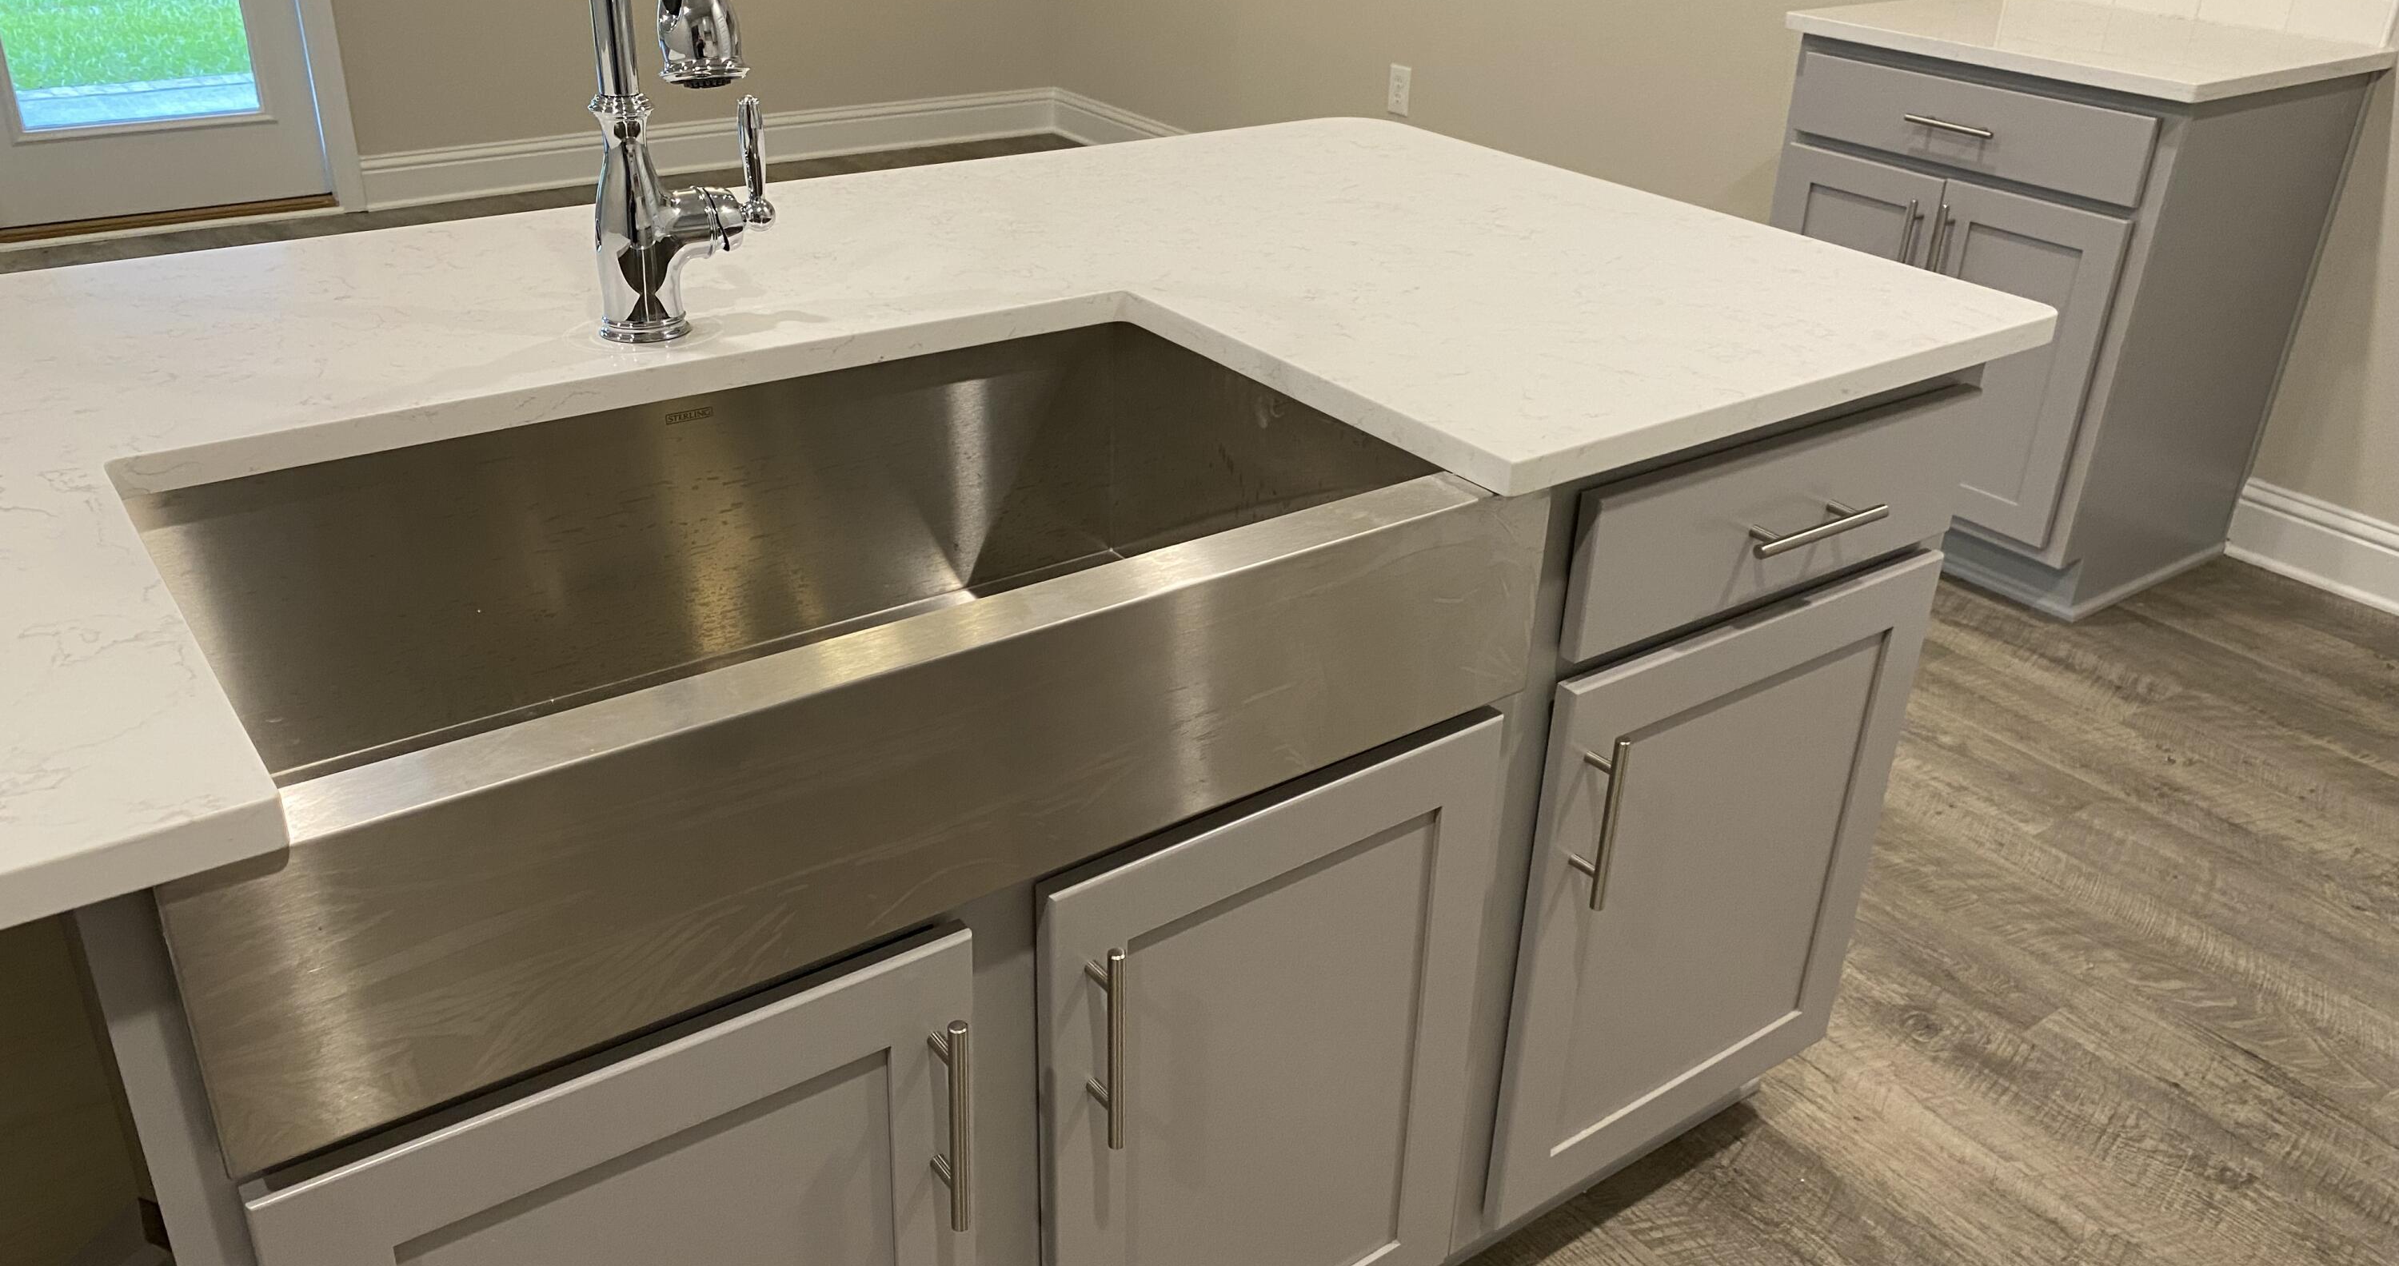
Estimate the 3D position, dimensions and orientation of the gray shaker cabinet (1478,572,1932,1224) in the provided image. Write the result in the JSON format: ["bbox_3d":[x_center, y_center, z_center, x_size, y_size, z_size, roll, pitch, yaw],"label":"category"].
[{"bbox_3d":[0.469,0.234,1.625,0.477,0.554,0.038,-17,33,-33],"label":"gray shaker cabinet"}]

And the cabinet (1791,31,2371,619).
[{"bbox_3d":[1.485,-0.604,3.272,0.625,0.887,0.693,-17,33,-33],"label":"cabinet"}]

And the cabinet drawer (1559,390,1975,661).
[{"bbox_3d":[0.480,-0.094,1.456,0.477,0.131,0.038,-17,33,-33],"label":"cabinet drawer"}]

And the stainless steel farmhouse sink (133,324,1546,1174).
[{"bbox_3d":[-0.248,0.010,1.210,0.843,0.227,0.484,-17,33,-33],"label":"stainless steel farmhouse sink"}]

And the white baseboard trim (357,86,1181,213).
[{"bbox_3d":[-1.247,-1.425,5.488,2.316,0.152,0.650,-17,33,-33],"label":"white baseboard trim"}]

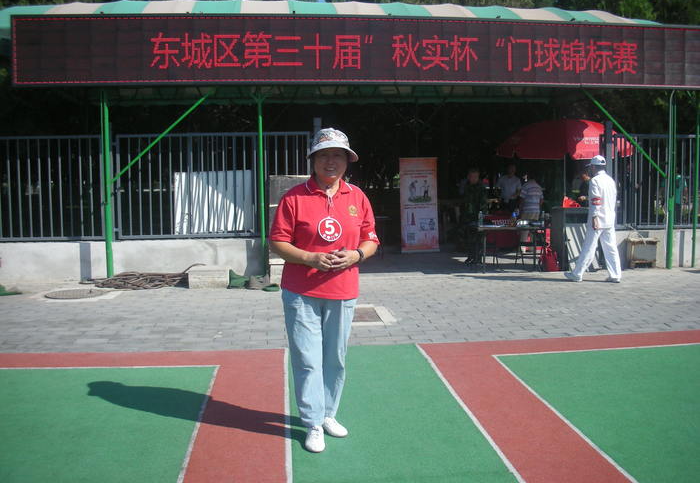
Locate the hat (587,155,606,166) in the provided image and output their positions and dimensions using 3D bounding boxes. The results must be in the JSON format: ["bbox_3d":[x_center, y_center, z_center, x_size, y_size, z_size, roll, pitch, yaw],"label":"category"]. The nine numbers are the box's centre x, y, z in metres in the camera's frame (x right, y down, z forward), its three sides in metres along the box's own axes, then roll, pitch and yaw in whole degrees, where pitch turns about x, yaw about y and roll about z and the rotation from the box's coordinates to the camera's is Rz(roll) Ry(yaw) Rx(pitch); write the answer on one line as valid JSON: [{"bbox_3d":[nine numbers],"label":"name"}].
[{"bbox_3d":[3.143,-1.033,9.025,0.260,0.130,0.190,3,7,34],"label":"hat"}]

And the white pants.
[{"bbox_3d":[3.198,0.097,9.145,0.600,0.820,0.380,3,7,30],"label":"white pants"}]

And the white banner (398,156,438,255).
[{"bbox_3d":[1.198,-0.626,12.200,0.655,1.630,0.140,-3,6,-12],"label":"white banner"}]

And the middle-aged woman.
[{"bbox_3d":[-0.147,0.245,3.709,0.540,1.635,0.420,-1,6,-6],"label":"middle-aged woman"}]

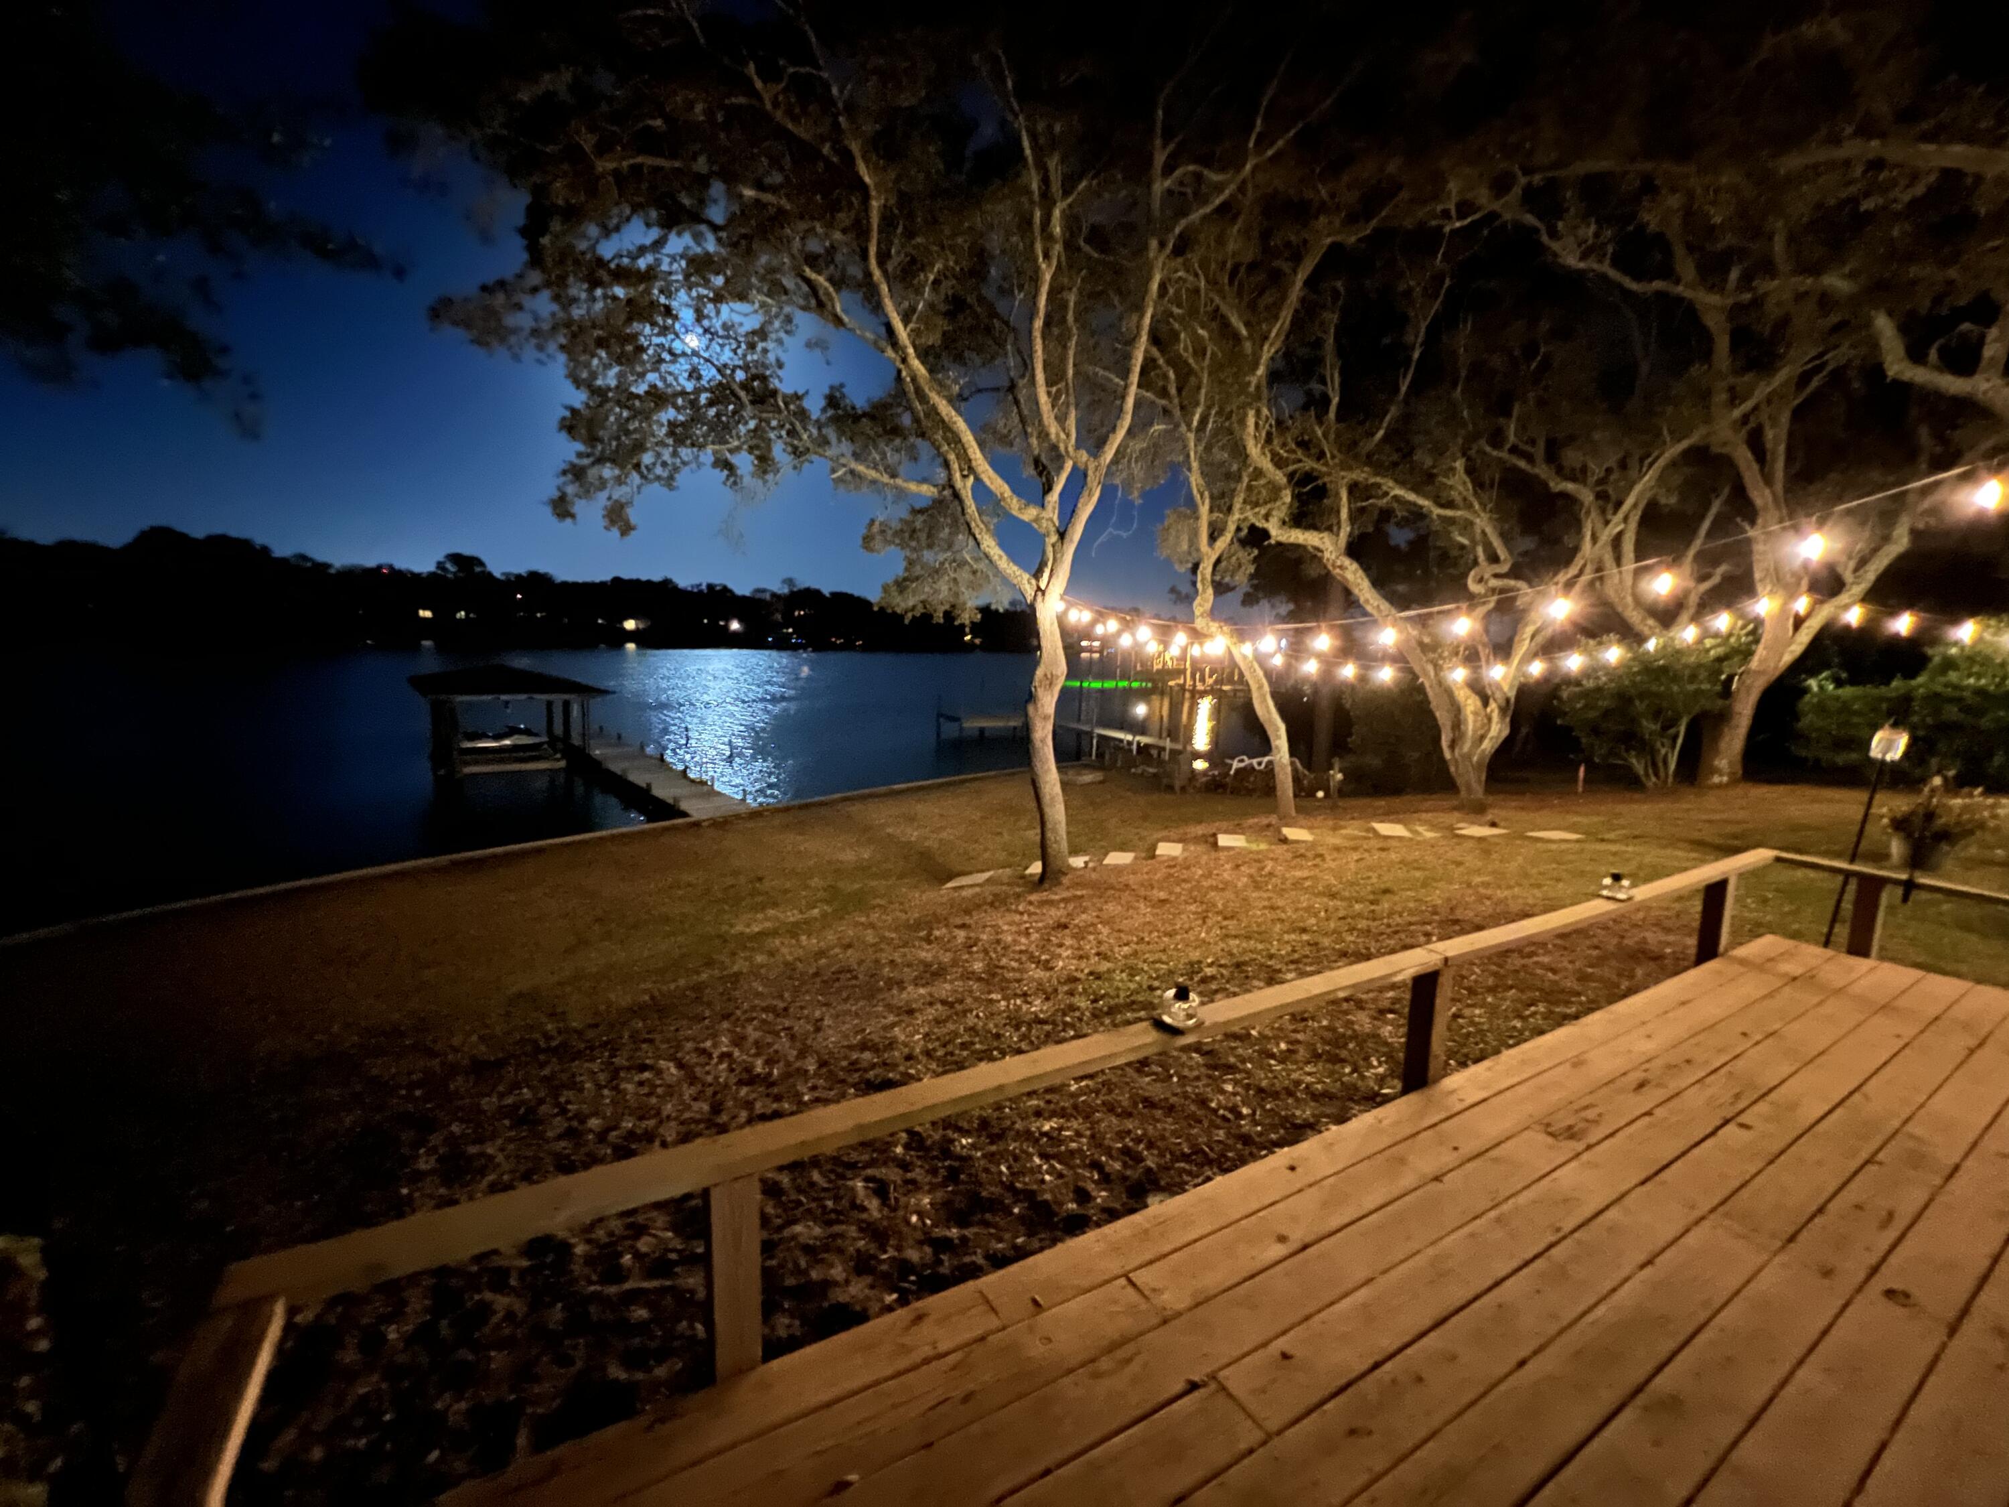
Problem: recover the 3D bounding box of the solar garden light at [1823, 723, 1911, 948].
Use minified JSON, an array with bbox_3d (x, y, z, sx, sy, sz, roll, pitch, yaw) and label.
[{"bbox_3d":[4.822,0.599,4.295,0.150,1.570,0.150,-6,15,-41],"label":"solar garden light"}]

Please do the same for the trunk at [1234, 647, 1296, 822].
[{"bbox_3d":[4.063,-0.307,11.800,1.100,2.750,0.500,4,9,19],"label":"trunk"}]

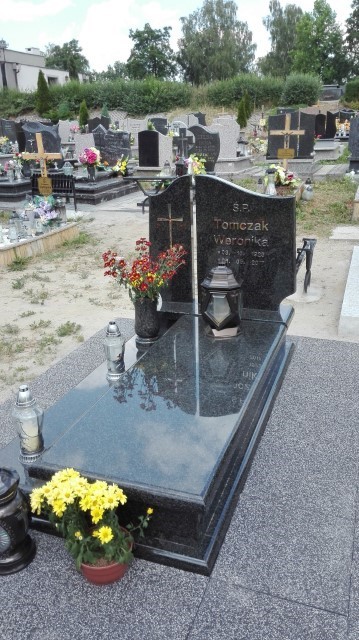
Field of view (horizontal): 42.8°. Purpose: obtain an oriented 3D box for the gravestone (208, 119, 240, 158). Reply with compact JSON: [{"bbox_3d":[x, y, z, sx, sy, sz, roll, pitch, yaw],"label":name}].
[{"bbox_3d":[1.024,-4.083,10.300,0.740,0.880,0.120,5,21,21],"label":"gravestone"}]

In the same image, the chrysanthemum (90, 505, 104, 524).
[{"bbox_3d":[-0.284,0.672,1.586,0.047,0.052,0.038,-6,22,-13],"label":"chrysanthemum"}]

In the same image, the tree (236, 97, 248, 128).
[{"bbox_3d":[3.096,-10.196,22.500,0.620,1.580,0.620,1,21,7],"label":"tree"}]

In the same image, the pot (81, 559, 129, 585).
[{"bbox_3d":[-0.264,0.880,1.687,0.190,0.120,0.190,-1,21,0],"label":"pot"}]

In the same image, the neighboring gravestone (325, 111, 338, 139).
[{"bbox_3d":[4.979,-6.388,15.000,0.420,0.830,0.120,6,21,20],"label":"neighboring gravestone"}]

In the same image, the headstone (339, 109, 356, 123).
[{"bbox_3d":[5.136,-6.023,14.000,0.530,0.820,0.120,5,21,21],"label":"headstone"}]

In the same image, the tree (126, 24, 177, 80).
[{"bbox_3d":[-3.363,-31.049,55.000,6.000,8.000,6.000,-2,20,-2],"label":"tree"}]

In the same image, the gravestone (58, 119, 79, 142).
[{"bbox_3d":[-3.499,-5.985,14.500,0.680,0.780,0.140,5,21,21],"label":"gravestone"}]

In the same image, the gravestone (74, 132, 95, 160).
[{"bbox_3d":[-2.033,-3.692,9.800,0.490,0.660,0.120,6,21,20],"label":"gravestone"}]

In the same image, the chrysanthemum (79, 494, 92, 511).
[{"bbox_3d":[-0.300,0.582,1.460,0.042,0.042,0.032,5,21,21],"label":"chrysanthemum"}]

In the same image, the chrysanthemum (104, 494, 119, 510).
[{"bbox_3d":[-0.236,0.633,1.593,0.049,0.050,0.038,-5,21,-11],"label":"chrysanthemum"}]

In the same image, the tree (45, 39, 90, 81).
[{"bbox_3d":[-14.676,-32.824,60.000,6.000,7.000,6.000,-5,20,-11],"label":"tree"}]

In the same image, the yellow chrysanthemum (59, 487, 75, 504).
[{"bbox_3d":[-0.388,0.606,1.581,0.050,0.050,0.038,-8,22,-17],"label":"yellow chrysanthemum"}]

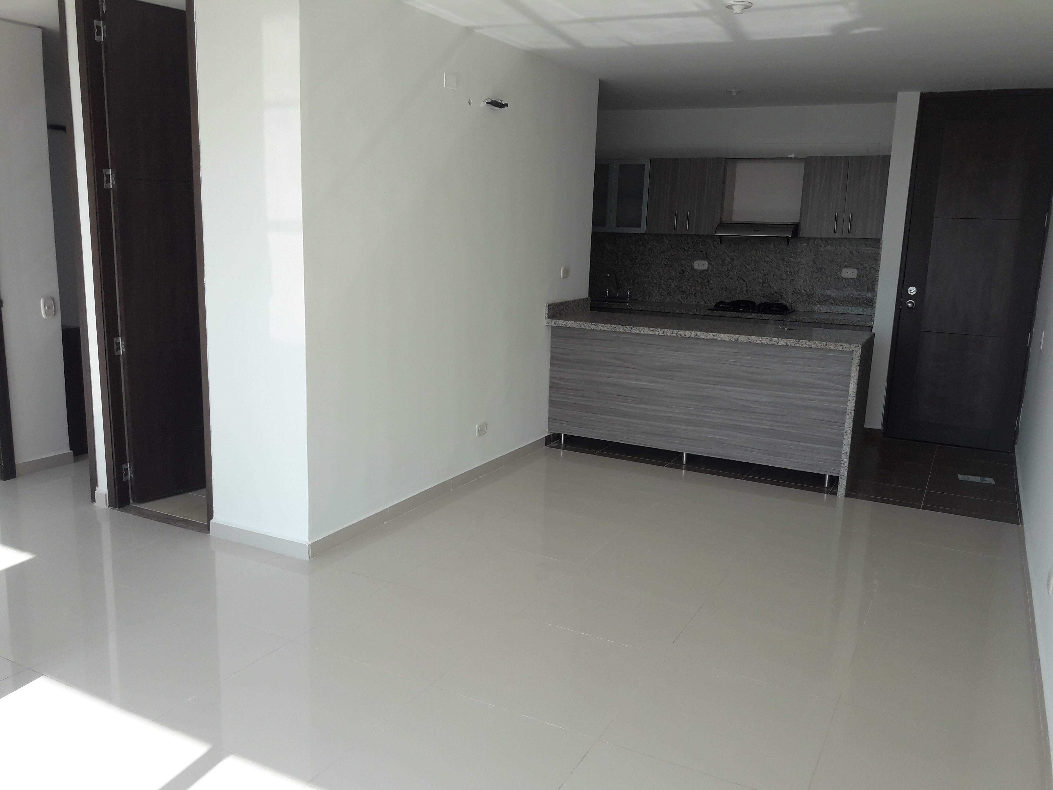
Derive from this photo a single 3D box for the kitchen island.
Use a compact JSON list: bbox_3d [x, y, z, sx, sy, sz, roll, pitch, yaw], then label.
[{"bbox_3d":[1.159,-0.053,5.620,1.983,0.977,0.691,8,13,27],"label":"kitchen island"}]

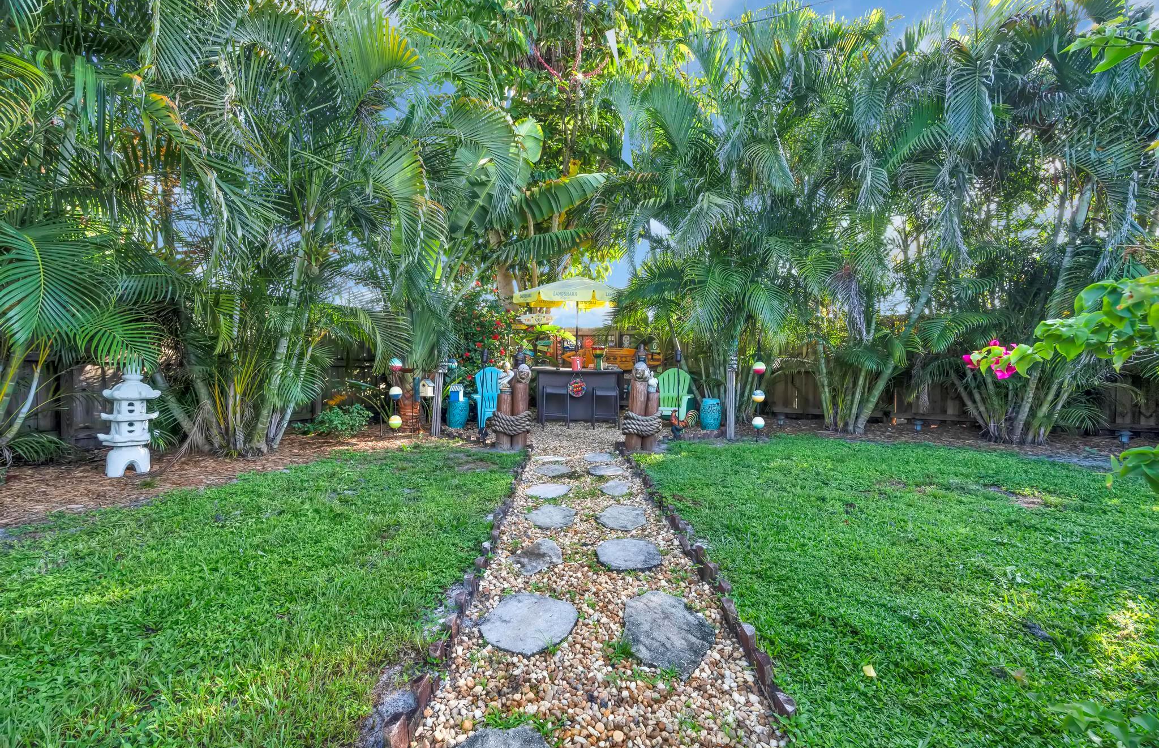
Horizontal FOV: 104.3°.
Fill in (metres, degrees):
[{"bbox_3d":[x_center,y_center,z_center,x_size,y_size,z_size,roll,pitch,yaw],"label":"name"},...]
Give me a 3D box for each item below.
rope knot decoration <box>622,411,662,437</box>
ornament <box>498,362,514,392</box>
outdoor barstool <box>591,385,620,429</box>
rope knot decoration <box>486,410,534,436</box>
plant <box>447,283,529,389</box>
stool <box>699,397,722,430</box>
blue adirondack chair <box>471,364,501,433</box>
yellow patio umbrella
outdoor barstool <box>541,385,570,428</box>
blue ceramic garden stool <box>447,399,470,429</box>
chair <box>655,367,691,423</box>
[{"bbox_3d":[0.860,0.661,6.203,0.550,0.290,0.450,0,4,0],"label":"rope knot decoration"},{"bbox_3d":[-0.997,0.037,6.164,0.230,0.400,0.200,-1,4,-10],"label":"ornament"},{"bbox_3d":[0.454,0.545,7.649,0.460,0.720,0.420,0,4,0],"label":"outdoor barstool"},{"bbox_3d":[-0.929,0.661,6.203,0.560,0.290,0.450,0,4,0],"label":"rope knot decoration"},{"bbox_3d":[-1.765,-0.464,8.738,1.500,2.400,1.200,0,4,0],"label":"plant"},{"bbox_3d":[2.172,0.665,7.506,0.360,0.500,0.360,0,4,0],"label":"stool"},{"bbox_3d":[-1.540,0.407,7.941,0.740,0.960,0.800,-2,4,-23],"label":"blue adirondack chair"},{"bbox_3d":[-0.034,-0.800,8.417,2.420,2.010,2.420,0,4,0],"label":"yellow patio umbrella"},{"bbox_3d":[-0.387,0.542,7.699,0.460,0.720,0.420,0,4,0],"label":"outdoor barstool"},{"bbox_3d":[-2.067,0.652,7.705,0.365,0.500,0.365,0,4,0],"label":"blue ceramic garden stool"},{"bbox_3d":[1.745,0.384,8.390,0.740,0.950,0.800,2,4,25],"label":"chair"}]

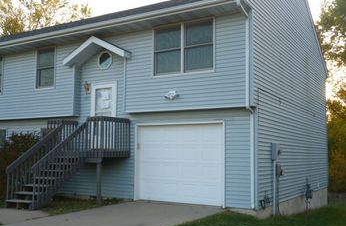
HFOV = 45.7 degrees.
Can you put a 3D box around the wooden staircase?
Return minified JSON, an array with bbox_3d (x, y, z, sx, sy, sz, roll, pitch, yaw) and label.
[{"bbox_3d":[-2.950,1.290,11.299,2.131,2.422,3.035,-3,-7,30],"label":"wooden staircase"}]

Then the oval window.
[{"bbox_3d":[-2.128,-1.648,12.899,0.593,0.593,0.080,-3,-7,30],"label":"oval window"}]

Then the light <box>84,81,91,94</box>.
[{"bbox_3d":[-2.715,-0.802,13.053,0.161,0.382,0.191,-3,-7,30],"label":"light"}]

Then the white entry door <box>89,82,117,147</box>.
[{"bbox_3d":[-2.171,0.096,12.736,1.035,2.091,0.101,-3,-7,30],"label":"white entry door"}]

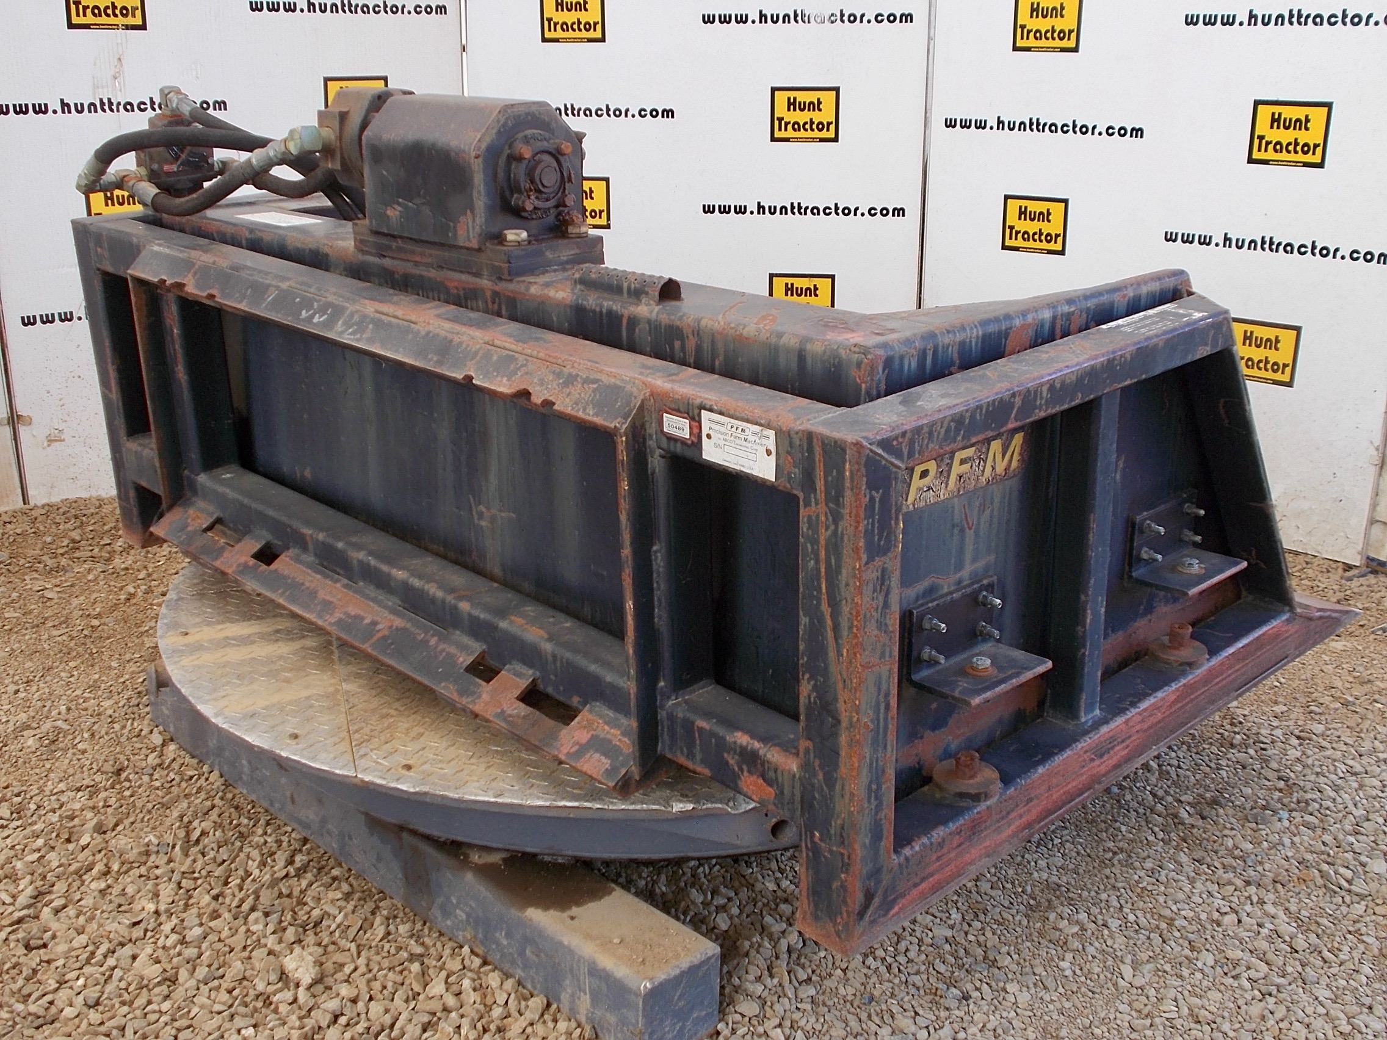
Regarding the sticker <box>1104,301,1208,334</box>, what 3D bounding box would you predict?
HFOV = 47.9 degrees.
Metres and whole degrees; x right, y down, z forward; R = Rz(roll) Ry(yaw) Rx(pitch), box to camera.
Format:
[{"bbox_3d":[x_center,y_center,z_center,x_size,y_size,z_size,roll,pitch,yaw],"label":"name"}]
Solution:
[{"bbox_3d":[0.513,-0.222,1.729,0.150,0.003,0.050,-20,27,-39],"label":"sticker"}]

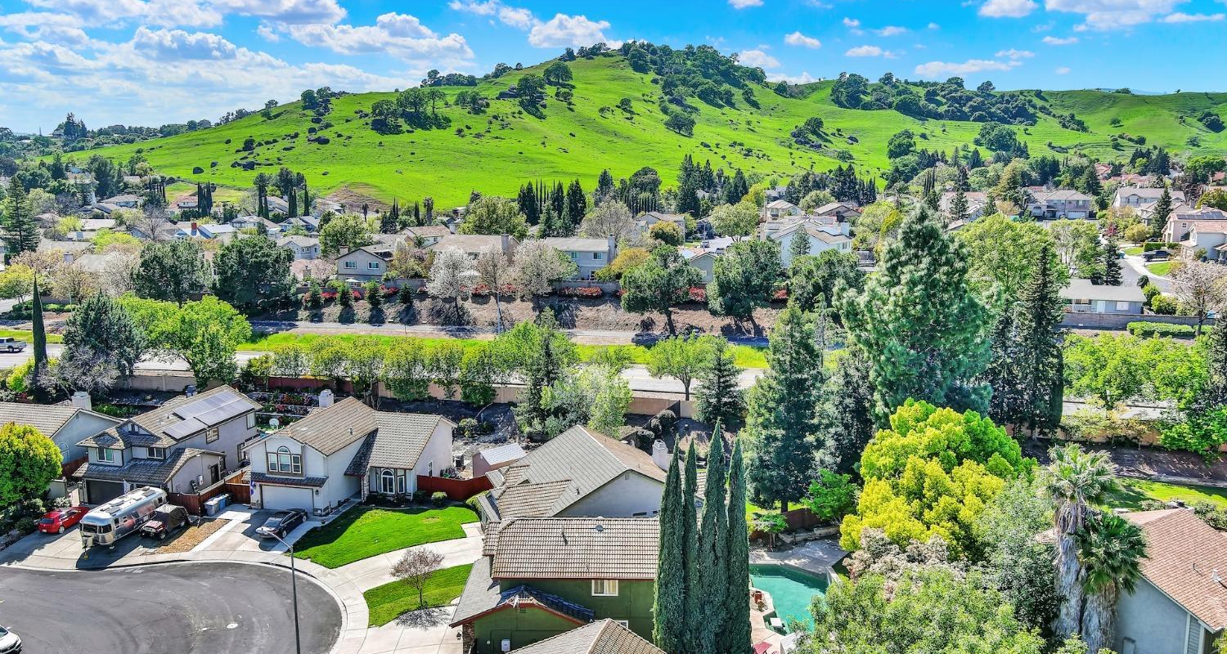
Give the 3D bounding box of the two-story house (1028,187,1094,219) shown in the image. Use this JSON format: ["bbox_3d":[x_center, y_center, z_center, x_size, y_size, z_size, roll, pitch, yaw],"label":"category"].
[{"bbox_3d":[128.760,-35.360,285.190,16.800,7.900,11.500,0,10,0],"label":"two-story house"}]

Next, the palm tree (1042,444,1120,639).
[{"bbox_3d":[26.600,13.394,55.121,4.200,14.150,4.200,0,9,0],"label":"palm tree"}]

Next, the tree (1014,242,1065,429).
[{"bbox_3d":[43.510,1.520,100.800,5.300,20.300,5.300,0,10,0],"label":"tree"}]

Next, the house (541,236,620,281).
[{"bbox_3d":[-5.761,-12.671,185.147,13.360,7.600,10.800,2,9,15],"label":"house"}]

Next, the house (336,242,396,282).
[{"bbox_3d":[-43.874,-11.405,185.037,10.590,7.800,13.000,2,9,15],"label":"house"}]

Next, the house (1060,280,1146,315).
[{"bbox_3d":[77.813,-4.925,161.652,14.300,4.600,10.500,1,10,8],"label":"house"}]

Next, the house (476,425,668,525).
[{"bbox_3d":[-2.540,13.110,84.330,18.400,6.100,14.600,-3,11,-19],"label":"house"}]

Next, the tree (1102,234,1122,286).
[{"bbox_3d":[93.610,-12.630,185.630,4.100,11.400,4.100,0,10,0],"label":"tree"}]

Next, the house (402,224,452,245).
[{"bbox_3d":[-44.990,-20.200,236.080,9.300,7.600,12.000,7,12,35],"label":"house"}]

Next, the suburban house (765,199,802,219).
[{"bbox_3d":[45.480,-30.510,265.740,10.500,7.400,10.500,4,11,20],"label":"suburban house"}]

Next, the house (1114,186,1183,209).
[{"bbox_3d":[150.358,-35.153,277.926,15.860,7.900,12.000,3,10,20],"label":"house"}]

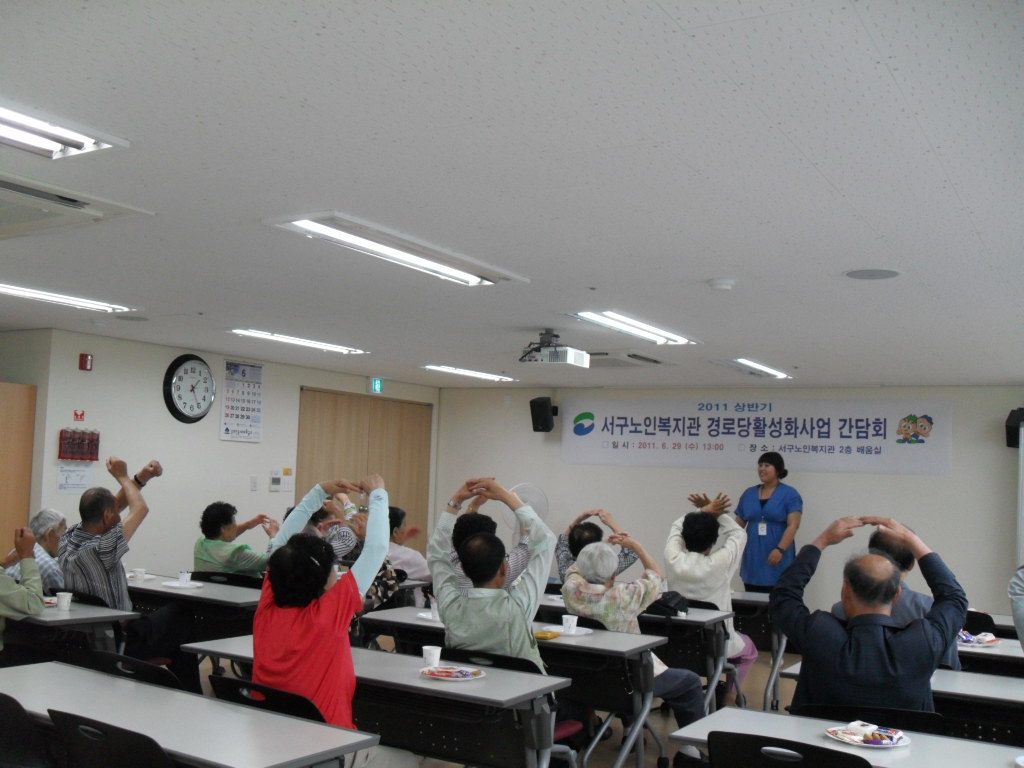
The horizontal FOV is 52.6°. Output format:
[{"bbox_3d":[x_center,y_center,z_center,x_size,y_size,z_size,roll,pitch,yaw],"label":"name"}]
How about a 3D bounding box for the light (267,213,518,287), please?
[{"bbox_3d":[-0.356,-0.487,3.763,0.300,0.080,1.280,0,-5,29],"label":"light"}]

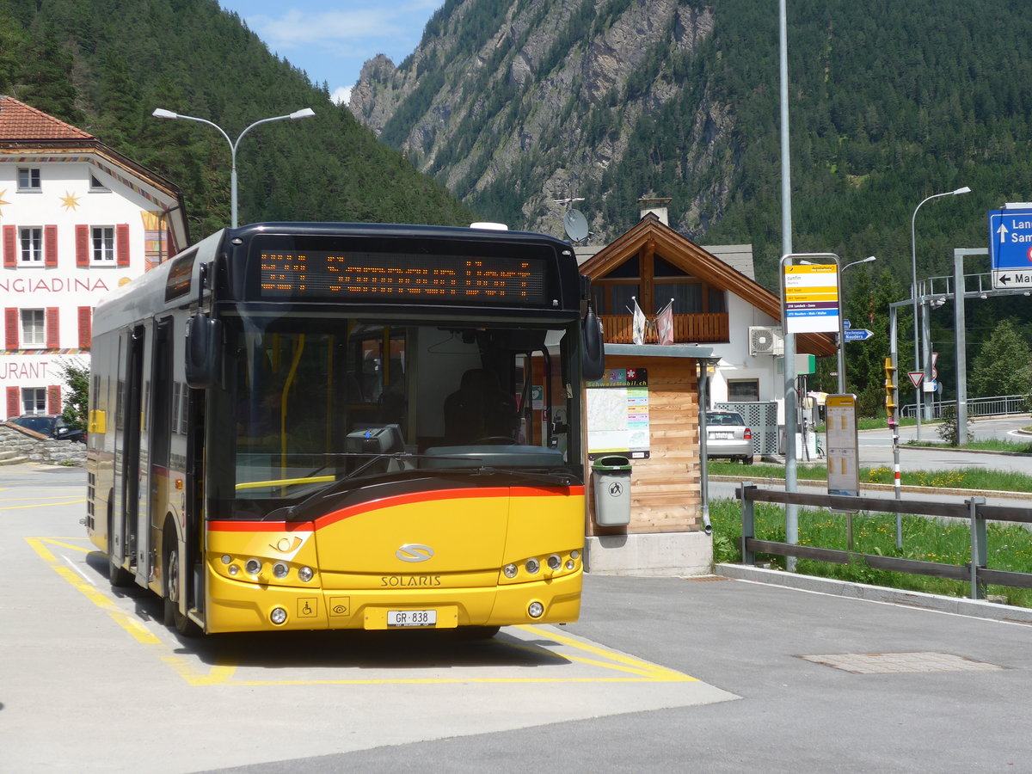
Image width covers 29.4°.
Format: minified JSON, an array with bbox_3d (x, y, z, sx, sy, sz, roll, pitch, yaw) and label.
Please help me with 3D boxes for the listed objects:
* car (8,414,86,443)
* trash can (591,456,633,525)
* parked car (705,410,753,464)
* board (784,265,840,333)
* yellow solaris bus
[{"bbox_3d":[-14.609,1.626,60.500,1.770,1.480,4.350,-1,0,7],"label":"car"},{"bbox_3d":[0.980,1.059,20.100,0.420,0.730,0.330,-1,0,-15],"label":"trash can"},{"bbox_3d":[5.319,1.347,53.819,1.750,1.440,4.500,-1,0,-2],"label":"parked car"},{"bbox_3d":[2.921,-0.869,19.400,0.570,0.680,0.060,-3,0,-8],"label":"board"},{"bbox_3d":[-1.862,0.348,15.851,2.460,2.770,8.800,0,-1,-17],"label":"yellow solaris bus"}]

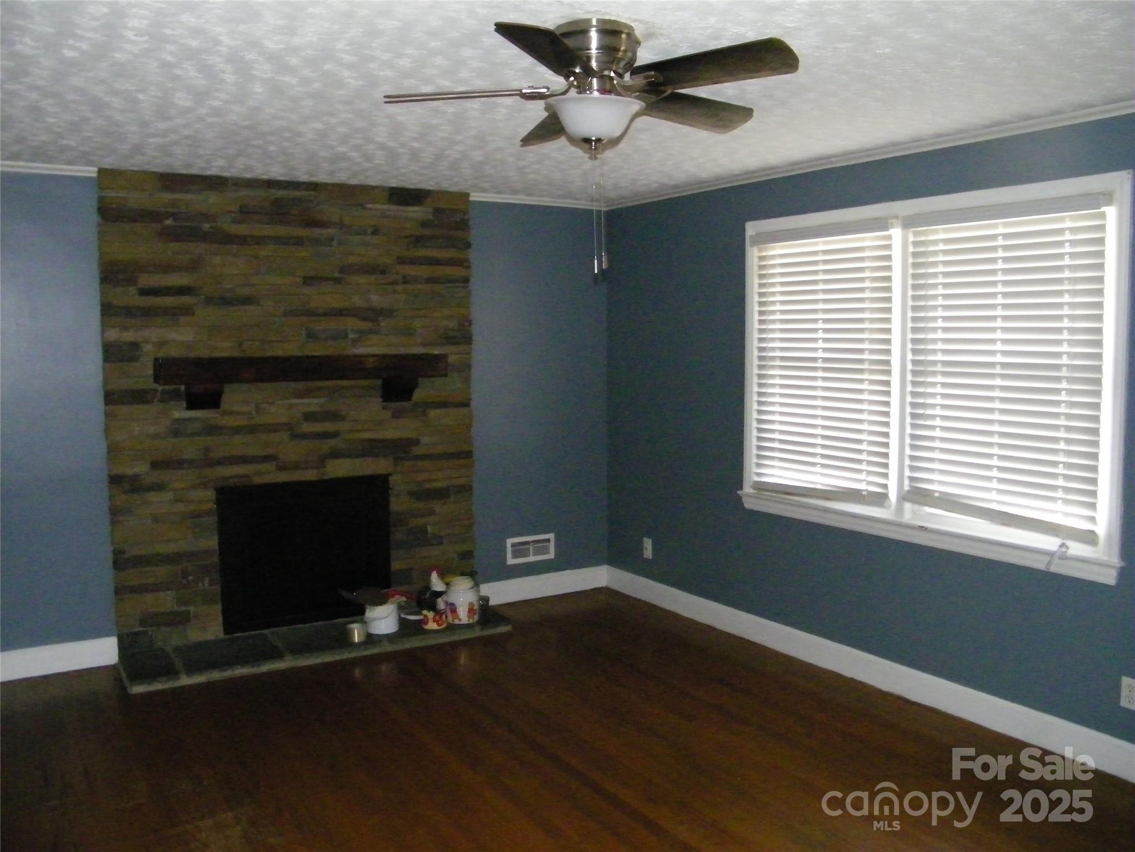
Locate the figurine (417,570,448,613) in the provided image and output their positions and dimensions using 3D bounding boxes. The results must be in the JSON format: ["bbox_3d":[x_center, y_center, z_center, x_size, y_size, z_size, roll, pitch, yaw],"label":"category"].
[{"bbox_3d":[-0.751,0.931,5.100,0.160,0.255,0.140,2,5,30],"label":"figurine"}]

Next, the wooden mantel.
[{"bbox_3d":[-1.374,-0.240,4.907,1.510,0.260,0.200,-3,5,-30],"label":"wooden mantel"}]

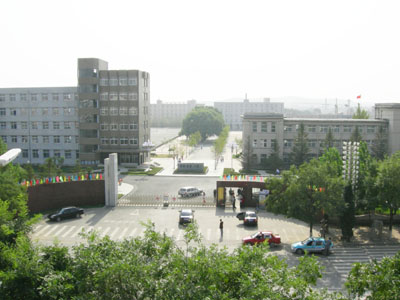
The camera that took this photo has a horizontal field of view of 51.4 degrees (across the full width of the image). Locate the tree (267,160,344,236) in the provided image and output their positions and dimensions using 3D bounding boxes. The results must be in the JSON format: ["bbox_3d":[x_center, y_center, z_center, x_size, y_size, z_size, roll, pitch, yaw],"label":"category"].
[{"bbox_3d":[12.797,5.806,49.322,9.000,9.000,8.000,0,5,0],"label":"tree"}]

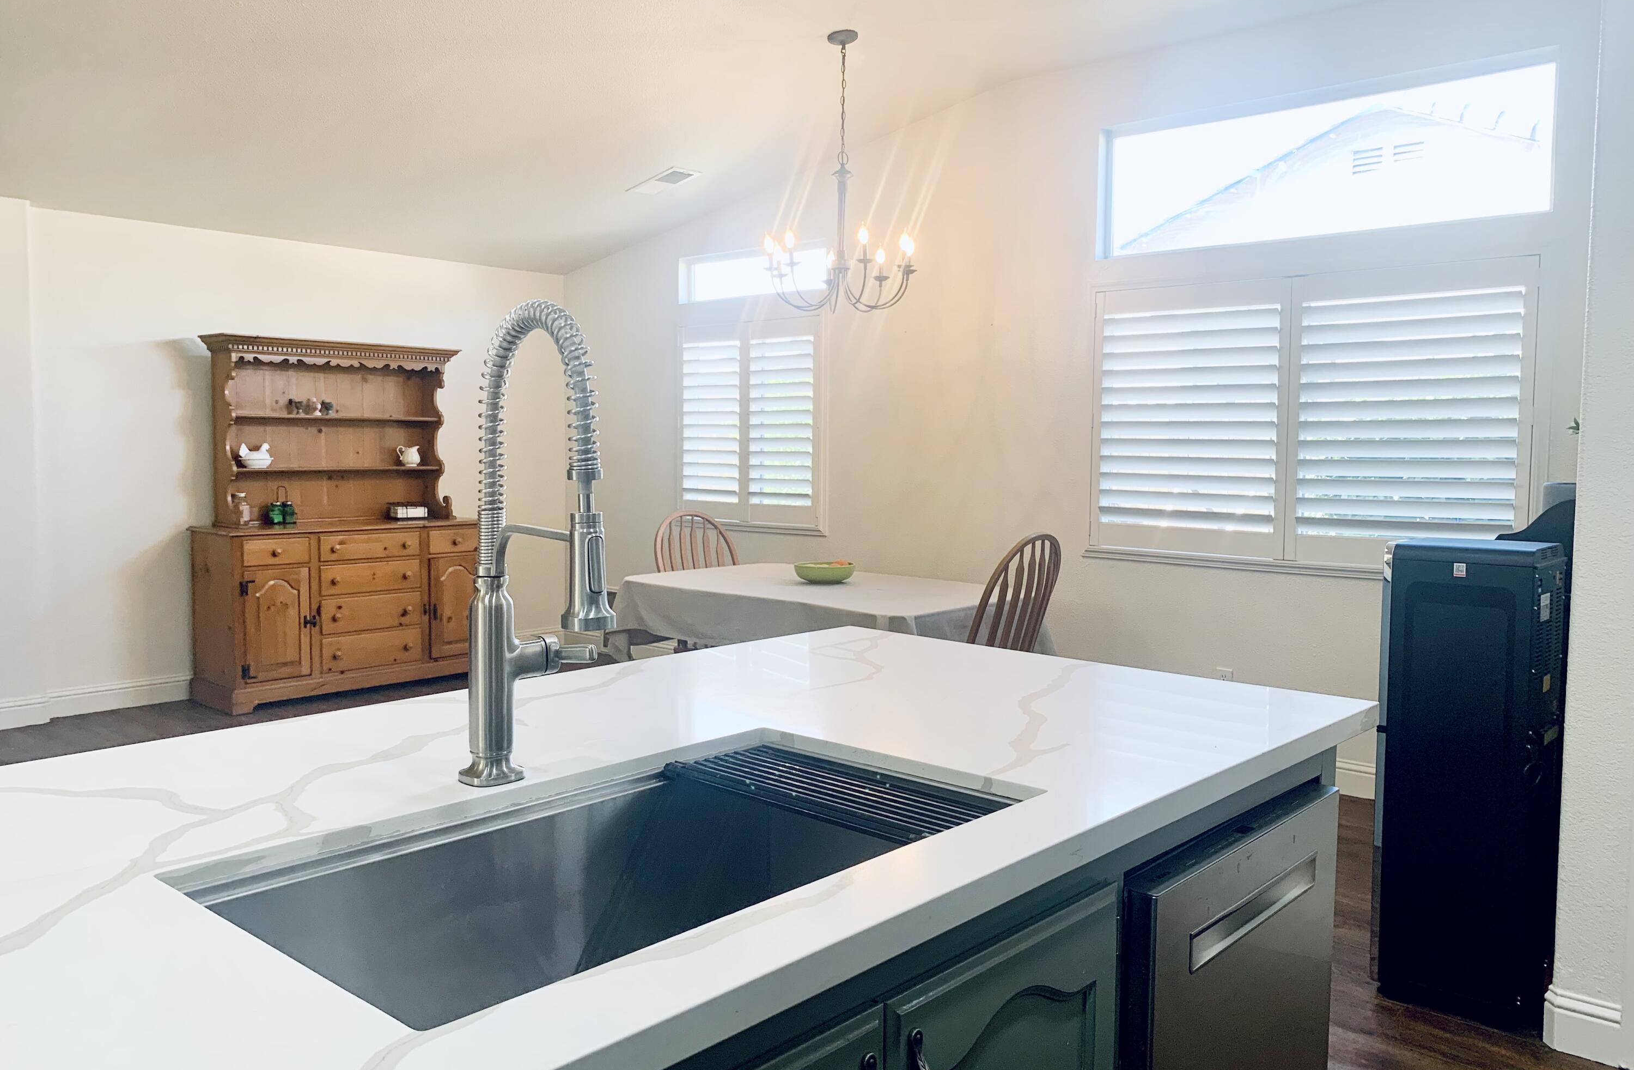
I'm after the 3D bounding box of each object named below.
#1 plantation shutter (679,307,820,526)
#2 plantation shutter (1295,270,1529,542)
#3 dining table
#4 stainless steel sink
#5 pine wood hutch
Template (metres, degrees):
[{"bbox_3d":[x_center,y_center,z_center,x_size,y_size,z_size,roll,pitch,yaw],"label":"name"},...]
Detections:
[{"bbox_3d":[-0.386,-0.619,6.788,1.088,1.110,0.050,4,6,42],"label":"plantation shutter"},{"bbox_3d":[2.151,-0.426,4.495,0.845,1.097,0.050,4,6,42],"label":"plantation shutter"},{"bbox_3d":[0.034,0.585,4.934,1.620,0.765,0.995,4,6,42],"label":"dining table"},{"bbox_3d":[-0.176,0.451,1.297,0.470,0.240,0.815,4,6,42],"label":"stainless steel sink"},{"bbox_3d":[-2.510,-0.100,6.592,0.540,1.855,1.480,4,6,42],"label":"pine wood hutch"}]

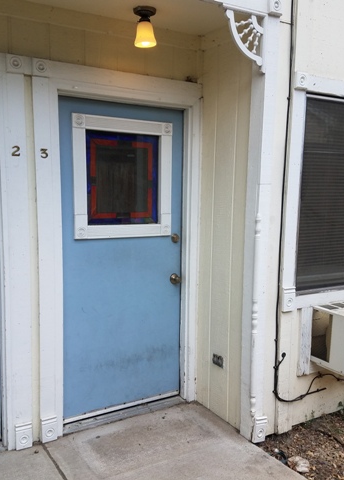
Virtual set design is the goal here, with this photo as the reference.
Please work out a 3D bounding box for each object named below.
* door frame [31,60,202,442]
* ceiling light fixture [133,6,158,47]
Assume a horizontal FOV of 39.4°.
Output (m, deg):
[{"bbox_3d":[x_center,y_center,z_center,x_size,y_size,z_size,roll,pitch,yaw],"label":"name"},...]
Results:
[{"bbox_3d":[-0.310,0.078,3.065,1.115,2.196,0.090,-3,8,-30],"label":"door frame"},{"bbox_3d":[-0.148,-1.188,2.694,0.129,0.187,0.129,1,7,0],"label":"ceiling light fixture"}]

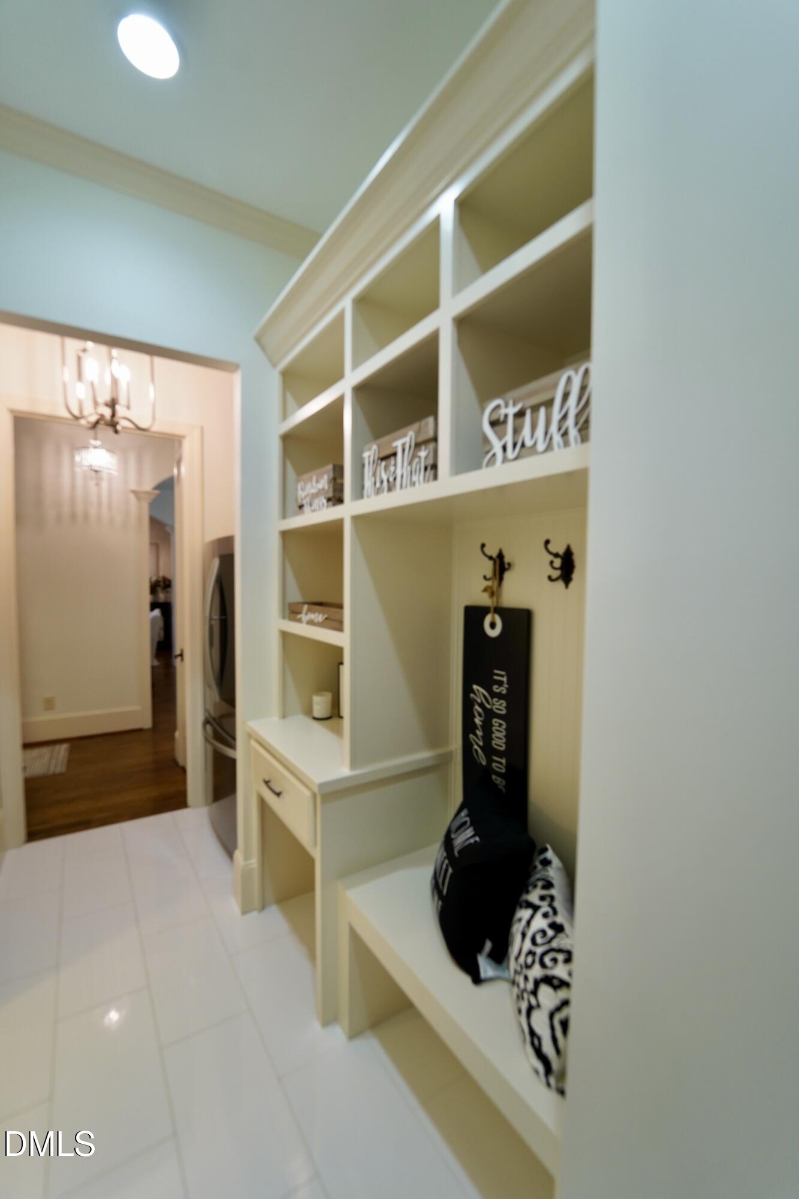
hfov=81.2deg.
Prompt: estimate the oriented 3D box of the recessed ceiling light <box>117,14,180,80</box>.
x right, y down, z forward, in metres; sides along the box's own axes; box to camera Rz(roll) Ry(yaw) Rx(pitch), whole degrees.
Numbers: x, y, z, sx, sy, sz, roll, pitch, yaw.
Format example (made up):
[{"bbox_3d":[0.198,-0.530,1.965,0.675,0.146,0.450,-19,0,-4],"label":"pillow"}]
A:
[{"bbox_3d":[-0.710,-1.568,1.322,0.160,0.030,0.160,-1,3,-34],"label":"recessed ceiling light"}]

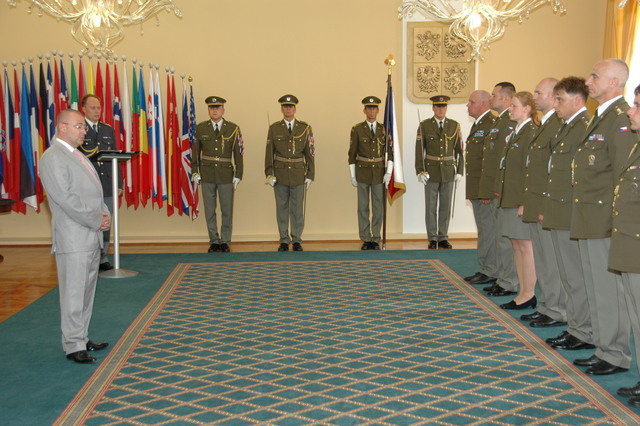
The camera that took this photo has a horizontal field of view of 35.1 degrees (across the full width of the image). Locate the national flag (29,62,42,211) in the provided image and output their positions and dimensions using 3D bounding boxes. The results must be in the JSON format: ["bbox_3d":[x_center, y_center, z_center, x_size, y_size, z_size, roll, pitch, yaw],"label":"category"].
[{"bbox_3d":[-3.631,-0.973,12.947,0.200,1.912,0.220,-1,4,-2],"label":"national flag"}]

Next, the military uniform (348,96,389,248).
[{"bbox_3d":[0.620,-0.487,12.553,0.540,1.902,0.360,-1,4,-2],"label":"military uniform"}]

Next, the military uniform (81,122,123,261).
[{"bbox_3d":[-2.343,-0.204,10.836,0.520,1.564,0.340,-3,5,-26],"label":"military uniform"}]

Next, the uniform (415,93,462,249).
[{"bbox_3d":[1.461,-0.512,12.485,0.580,1.874,0.360,-1,5,-2],"label":"uniform"}]

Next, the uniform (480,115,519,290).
[{"bbox_3d":[1.576,-0.086,8.868,0.340,1.615,0.520,-1,4,-10],"label":"uniform"}]

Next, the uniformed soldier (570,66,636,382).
[{"bbox_3d":[1.712,0.015,6.042,0.360,1.851,0.540,-1,5,-8],"label":"uniformed soldier"}]

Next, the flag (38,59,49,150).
[{"bbox_3d":[-3.460,-1.008,12.685,0.144,1.804,0.200,-1,5,-2],"label":"flag"}]

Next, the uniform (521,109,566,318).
[{"bbox_3d":[1.667,0.034,7.507,0.340,1.579,0.520,-1,5,-8],"label":"uniform"}]

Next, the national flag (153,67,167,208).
[{"bbox_3d":[-2.011,-0.931,12.748,0.183,1.800,0.200,-1,5,-2],"label":"national flag"}]

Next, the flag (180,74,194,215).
[{"bbox_3d":[-1.724,-0.870,13.224,0.200,1.837,0.220,-1,4,-2],"label":"flag"}]

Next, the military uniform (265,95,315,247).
[{"bbox_3d":[-0.370,-0.484,12.486,0.600,1.929,0.370,-1,4,-2],"label":"military uniform"}]

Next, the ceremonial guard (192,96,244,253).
[{"bbox_3d":[-1.257,-0.477,12.540,0.600,1.919,0.370,-1,4,-2],"label":"ceremonial guard"}]

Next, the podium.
[{"bbox_3d":[-2.068,0.013,10.343,0.480,1.300,0.420,-2,4,-17],"label":"podium"}]

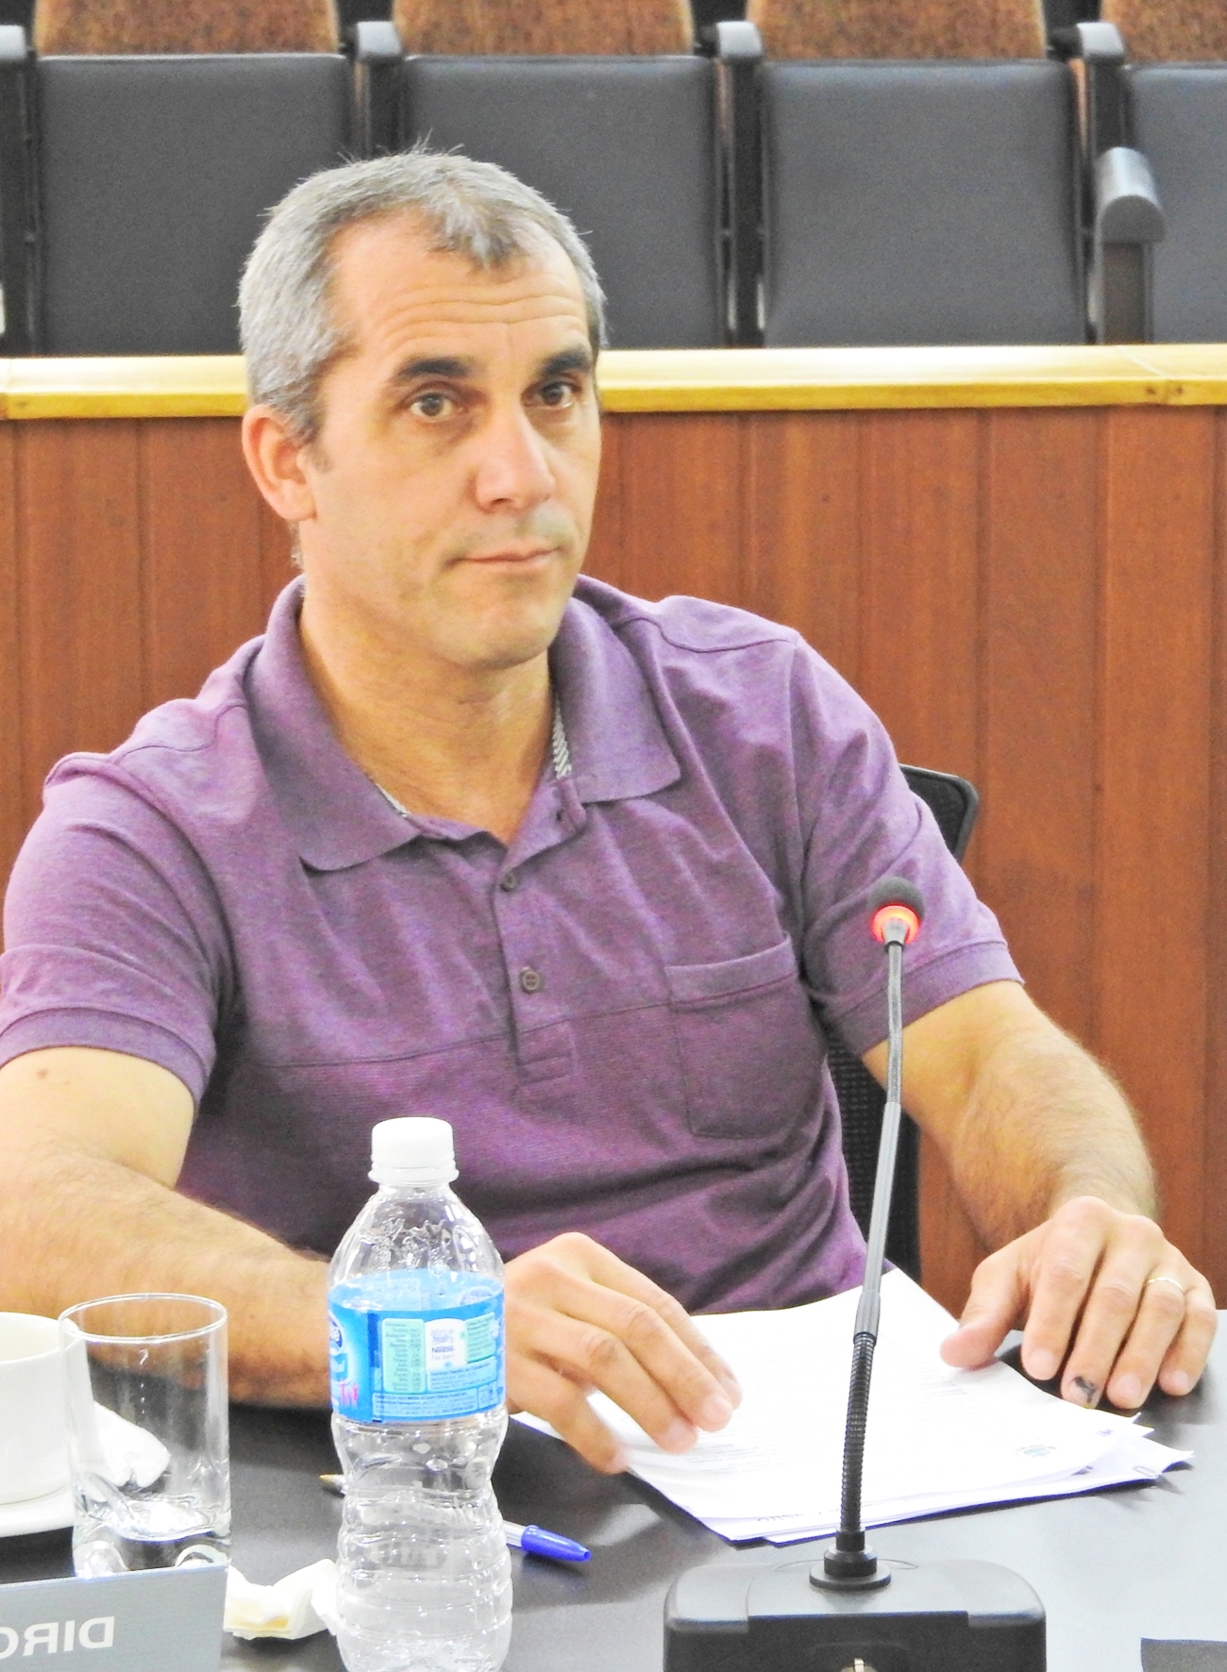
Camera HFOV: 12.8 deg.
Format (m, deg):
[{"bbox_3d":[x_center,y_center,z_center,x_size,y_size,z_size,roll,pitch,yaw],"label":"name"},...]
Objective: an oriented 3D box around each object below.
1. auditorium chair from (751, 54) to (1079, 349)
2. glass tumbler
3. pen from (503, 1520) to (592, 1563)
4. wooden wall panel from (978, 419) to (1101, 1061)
[{"bbox_3d":[0.430,-0.982,8.232,0.540,0.920,0.600,-1,11,-6],"label":"auditorium chair"},{"bbox_3d":[-0.181,0.237,2.138,0.066,0.100,0.066,0,11,0],"label":"glass tumbler"},{"bbox_3d":[-0.064,0.272,2.192,0.153,0.012,0.012,10,15,42],"label":"pen"},{"bbox_3d":[0.359,0.079,4.706,0.103,0.895,0.018,-1,11,-6],"label":"wooden wall panel"}]

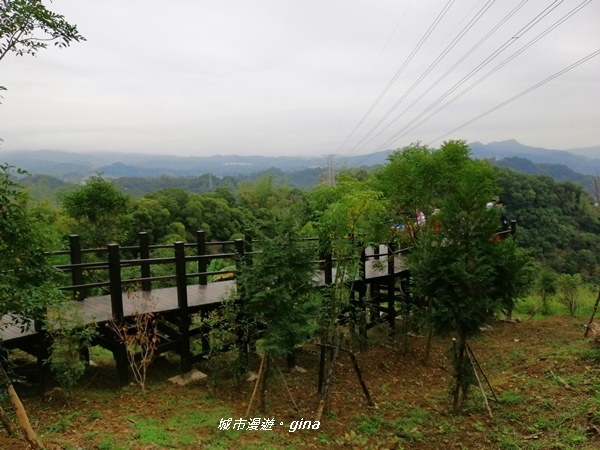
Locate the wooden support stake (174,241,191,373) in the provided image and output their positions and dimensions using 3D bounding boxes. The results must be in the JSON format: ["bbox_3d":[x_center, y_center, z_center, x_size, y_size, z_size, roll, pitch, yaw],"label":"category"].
[{"bbox_3d":[-1.838,1.315,7.100,0.140,2.120,0.140,-9,11,-43],"label":"wooden support stake"}]

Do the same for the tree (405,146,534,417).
[{"bbox_3d":[1.995,0.713,5.400,1.500,3.150,1.450,-1,8,0],"label":"tree"}]

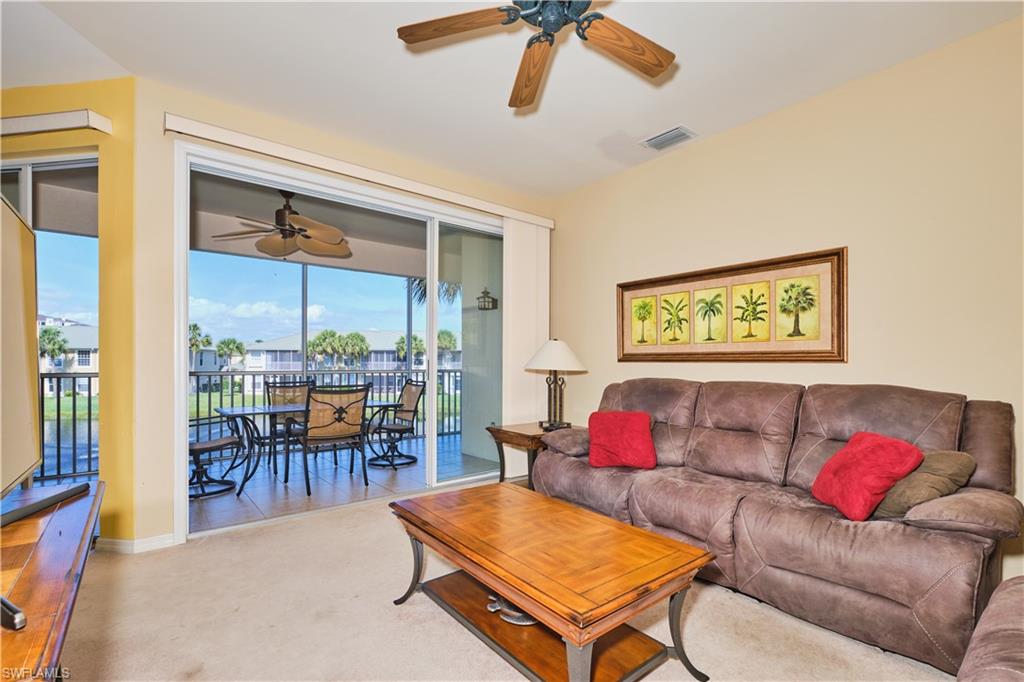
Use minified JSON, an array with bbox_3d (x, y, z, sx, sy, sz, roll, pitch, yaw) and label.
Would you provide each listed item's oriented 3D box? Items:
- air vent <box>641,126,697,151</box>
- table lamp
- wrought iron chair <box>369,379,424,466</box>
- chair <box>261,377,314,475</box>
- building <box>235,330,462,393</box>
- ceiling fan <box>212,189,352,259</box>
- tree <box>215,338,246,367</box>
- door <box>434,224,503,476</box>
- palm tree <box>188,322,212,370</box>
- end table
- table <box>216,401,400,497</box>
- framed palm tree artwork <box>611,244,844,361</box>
[{"bbox_3d":[1.227,-1.591,3.343,0.210,0.030,0.355,1,-2,-40],"label":"air vent"},{"bbox_3d":[0.370,0.370,3.690,0.520,0.780,0.520,0,-2,0],"label":"table lamp"},{"bbox_3d":[-1.330,0.922,4.970,0.730,0.950,0.620,1,-2,-37],"label":"wrought iron chair"},{"bbox_3d":[-2.385,0.921,4.730,0.620,0.930,0.720,1,-2,-37],"label":"chair"},{"bbox_3d":[-21.500,2.830,66.000,33.000,9.200,15.000,0,-2,-6],"label":"building"},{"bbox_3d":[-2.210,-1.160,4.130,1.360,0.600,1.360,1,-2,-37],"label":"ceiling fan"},{"bbox_3d":[-33.700,3.200,51.000,3.600,6.900,3.600,1,-2,-37],"label":"tree"},{"bbox_3d":[-0.376,0.112,4.140,0.900,2.460,0.060,1,-2,-37],"label":"door"},{"bbox_3d":[-40.100,2.190,54.000,3.500,9.200,3.500,1,-2,-37],"label":"palm tree"},{"bbox_3d":[0.235,1.055,3.760,0.700,0.580,0.600,1,-2,-40],"label":"end table"},{"bbox_3d":[-2.012,1.018,4.366,1.670,0.720,0.970,1,-2,-37],"label":"table"},{"bbox_3d":[1.500,-0.195,3.250,0.045,0.710,1.700,1,-2,-40],"label":"framed palm tree artwork"}]

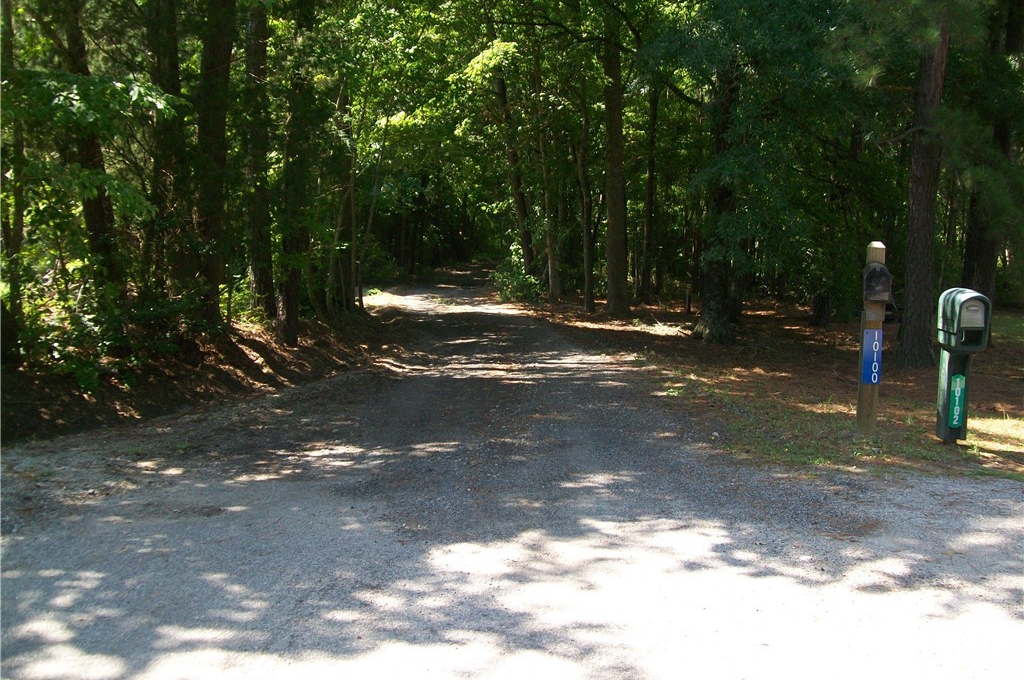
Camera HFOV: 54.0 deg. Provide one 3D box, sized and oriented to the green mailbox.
[{"bbox_3d":[3.479,0.185,7.795,0.275,1.180,0.470,1,5,8],"label":"green mailbox"}]

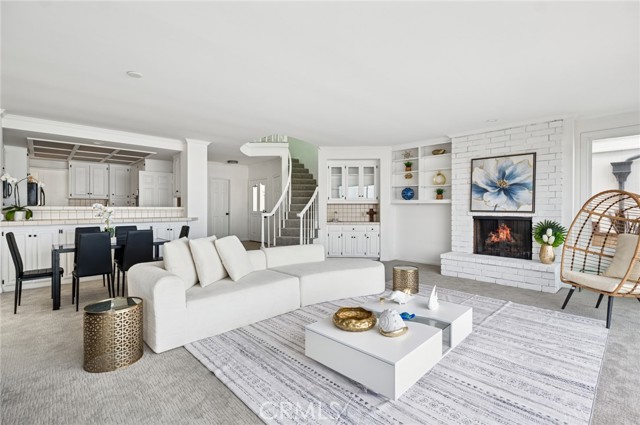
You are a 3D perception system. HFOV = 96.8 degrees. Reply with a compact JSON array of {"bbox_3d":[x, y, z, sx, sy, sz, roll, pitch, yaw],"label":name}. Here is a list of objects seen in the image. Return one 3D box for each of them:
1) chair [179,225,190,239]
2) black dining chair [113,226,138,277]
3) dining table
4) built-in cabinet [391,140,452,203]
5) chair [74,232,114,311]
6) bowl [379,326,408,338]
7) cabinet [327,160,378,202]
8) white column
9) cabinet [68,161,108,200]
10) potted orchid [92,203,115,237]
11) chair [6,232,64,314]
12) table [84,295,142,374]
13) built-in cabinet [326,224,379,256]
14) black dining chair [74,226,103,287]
[{"bbox_3d":[-2.486,0.711,4.789,0.490,0.965,0.410,-1,1,-44],"label":"chair"},{"bbox_3d":[-3.090,0.699,4.618,0.420,0.965,0.510,-1,1,-43],"label":"black dining chair"},{"bbox_3d":[-3.064,0.828,4.209,1.330,0.750,0.690,-1,1,-44],"label":"dining table"},{"bbox_3d":[2.288,-0.812,6.376,1.400,1.300,0.280,1,1,45],"label":"built-in cabinet"},{"bbox_3d":[-2.973,0.728,3.736,0.410,0.965,0.490,-1,1,-44],"label":"chair"},{"bbox_3d":[0.574,0.925,2.240,0.220,0.060,0.210,0,1,0],"label":"bowl"},{"bbox_3d":[0.820,-0.771,7.289,1.280,1.080,0.330,0,1,0],"label":"cabinet"},{"bbox_3d":[-2.801,-0.203,6.372,0.480,2.740,0.440,-1,1,-44],"label":"white column"},{"bbox_3d":[-5.927,-0.807,7.278,0.790,0.890,0.330,-1,1,-43],"label":"cabinet"},{"bbox_3d":[-3.120,0.141,4.122,0.330,0.550,0.220,0,1,-37],"label":"potted orchid"},{"bbox_3d":[-3.590,0.709,3.608,0.510,0.965,0.420,-1,1,-43],"label":"chair"},{"bbox_3d":[-1.673,0.979,2.324,0.390,0.455,0.390,-1,1,-43],"label":"table"},{"bbox_3d":[0.814,0.689,7.158,1.290,0.880,0.550,0,1,1],"label":"built-in cabinet"},{"bbox_3d":[-3.463,0.719,4.299,0.410,0.965,0.490,-1,1,-44],"label":"black dining chair"}]

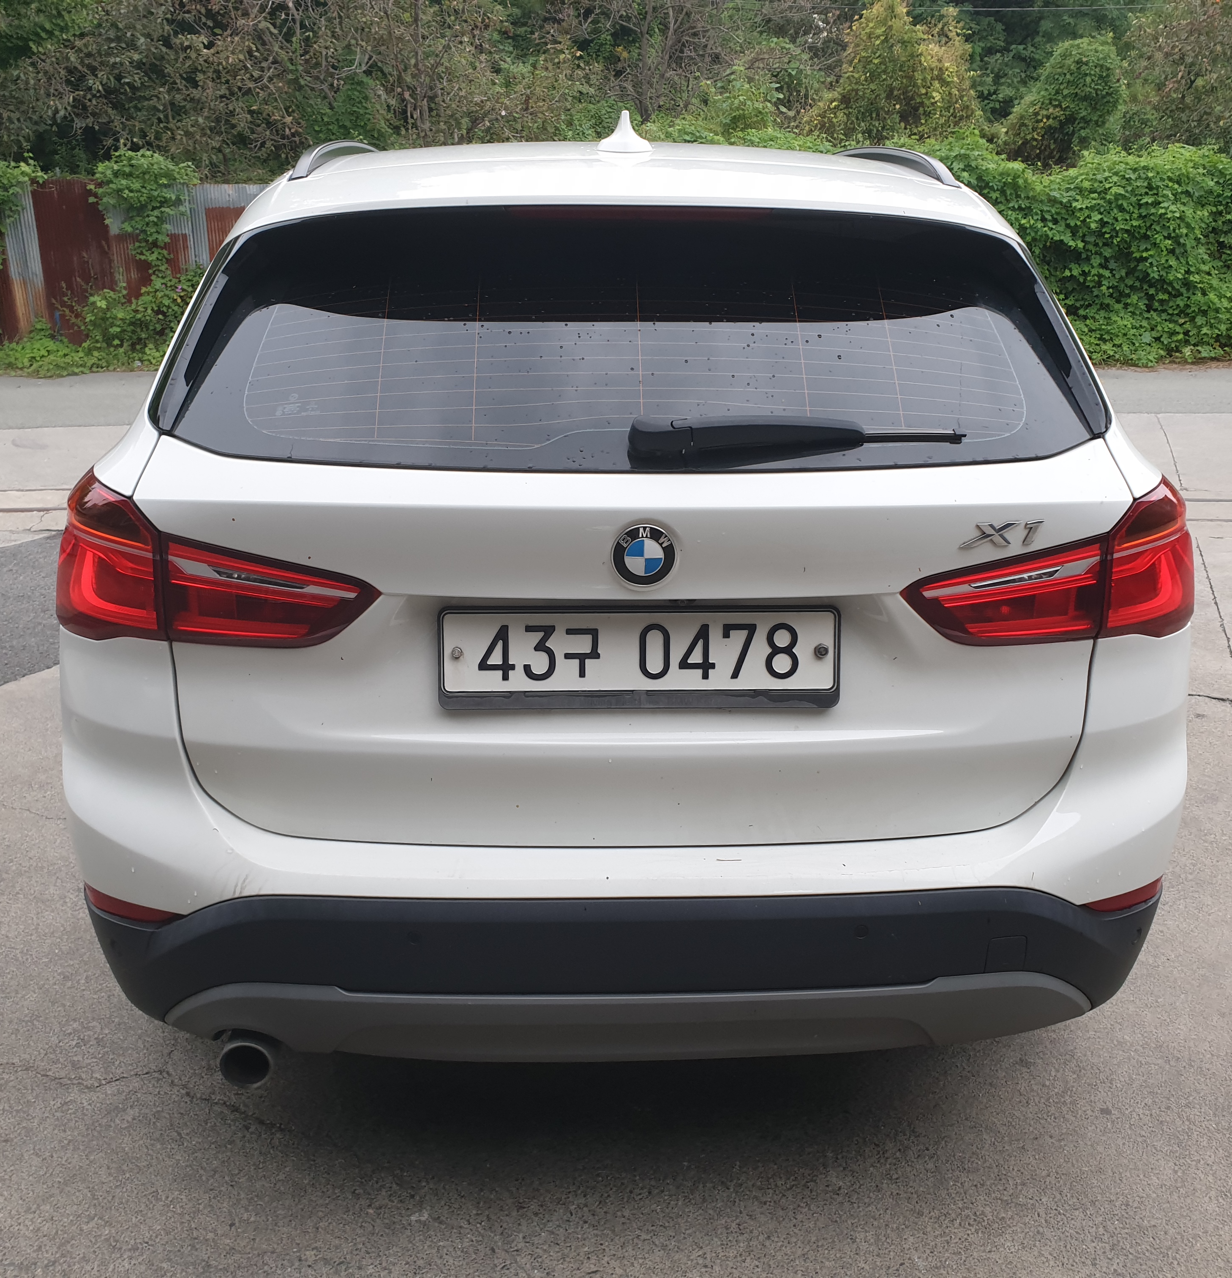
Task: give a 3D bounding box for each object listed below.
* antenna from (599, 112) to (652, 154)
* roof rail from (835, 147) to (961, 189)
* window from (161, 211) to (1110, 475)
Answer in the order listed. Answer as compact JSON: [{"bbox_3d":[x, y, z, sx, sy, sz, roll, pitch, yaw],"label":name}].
[{"bbox_3d":[0.018,-0.787,1.994,0.084,0.067,0.165,0,18,-2],"label":"antenna"},{"bbox_3d":[0.529,-1.001,2.760,0.075,0.105,1.620,0,18,-2],"label":"roof rail"},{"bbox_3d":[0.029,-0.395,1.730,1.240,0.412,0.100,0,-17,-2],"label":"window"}]

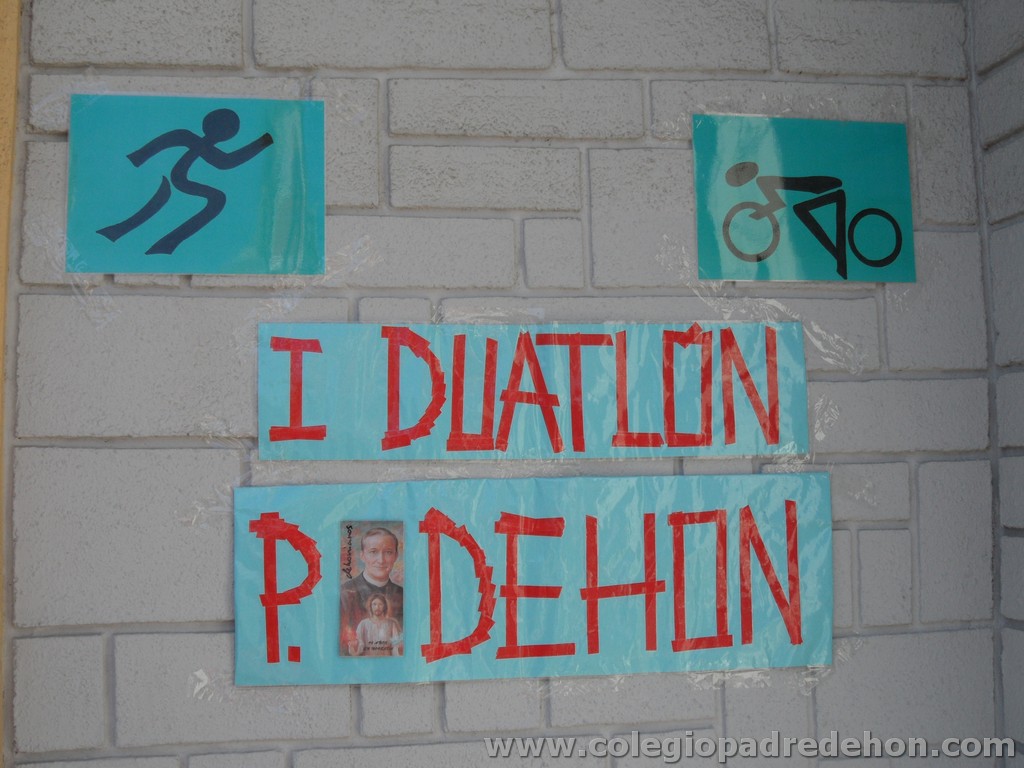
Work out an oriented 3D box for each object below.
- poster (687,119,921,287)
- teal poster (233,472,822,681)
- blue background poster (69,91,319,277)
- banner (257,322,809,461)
[{"bbox_3d":[0.518,-0.326,2.089,0.395,0.292,0.008,0,-5,-7],"label":"poster"},{"bbox_3d":[0.051,0.324,1.980,1.010,0.324,0.008,-1,-5,-7],"label":"teal poster"},{"bbox_3d":[-0.521,-0.330,1.965,0.416,0.298,0.008,0,-5,-7],"label":"blue background poster"},{"bbox_3d":[0.048,0.009,2.005,0.935,0.229,0.008,0,-5,-7],"label":"banner"}]

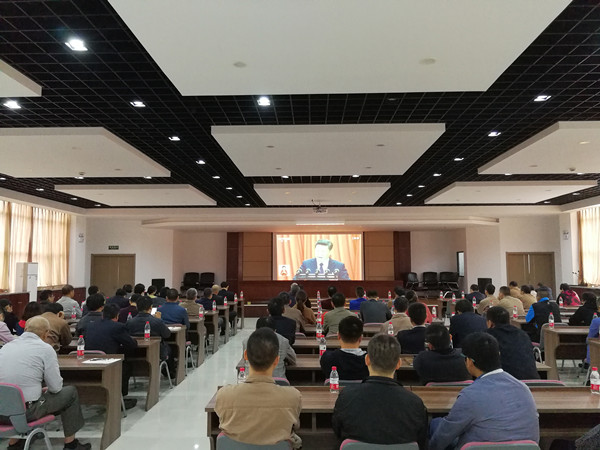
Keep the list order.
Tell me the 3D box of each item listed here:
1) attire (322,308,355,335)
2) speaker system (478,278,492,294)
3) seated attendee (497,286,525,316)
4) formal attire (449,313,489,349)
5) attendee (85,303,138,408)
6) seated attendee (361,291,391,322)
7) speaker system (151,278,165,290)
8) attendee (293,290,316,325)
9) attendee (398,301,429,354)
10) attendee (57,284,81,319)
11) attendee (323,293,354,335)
[{"bbox_3d":[0.504,1.328,5.873,0.480,0.630,0.420,0,-5,2],"label":"attire"},{"bbox_3d":[5.915,2.143,14.884,0.420,0.880,0.380,-1,-5,10],"label":"speaker system"},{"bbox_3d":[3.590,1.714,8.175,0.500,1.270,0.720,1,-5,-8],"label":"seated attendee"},{"bbox_3d":[1.747,1.308,4.934,0.500,0.730,0.480,1,-5,-8],"label":"formal attire"},{"bbox_3d":[-2.041,1.458,5.035,0.520,1.245,0.880,-1,-5,12],"label":"attendee"},{"bbox_3d":[1.111,1.590,6.876,0.510,1.250,0.780,0,-5,2],"label":"seated attendee"},{"bbox_3d":[-4.629,2.135,15.419,0.420,0.675,0.400,0,-5,2],"label":"speaker system"},{"bbox_3d":[0.058,1.591,6.911,0.470,1.260,0.760,0,-5,2],"label":"attendee"},{"bbox_3d":[1.267,1.437,4.936,0.500,1.240,0.860,0,-5,2],"label":"attendee"},{"bbox_3d":[-3.949,1.700,8.139,0.500,1.280,0.780,-1,-5,14],"label":"attendee"},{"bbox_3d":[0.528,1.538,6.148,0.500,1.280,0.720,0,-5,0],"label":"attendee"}]

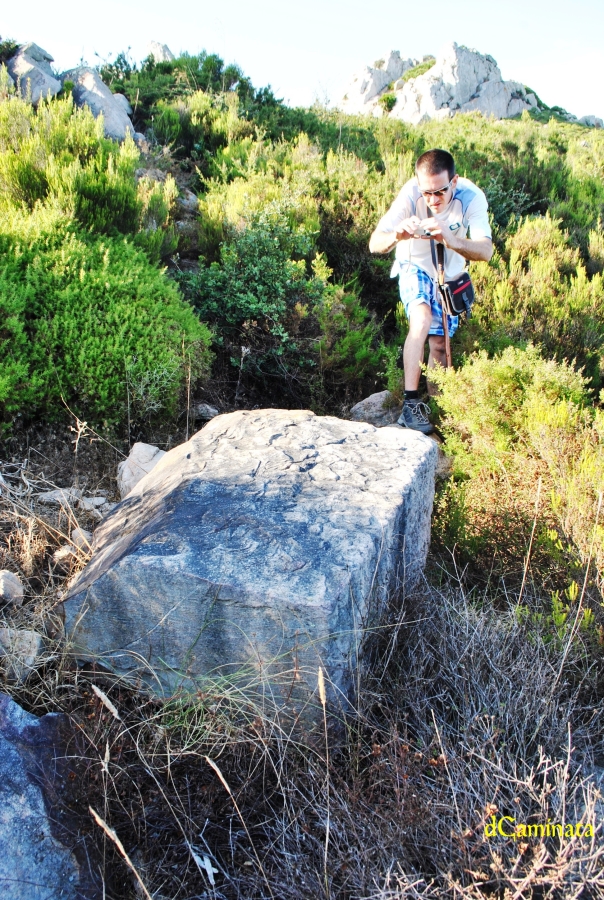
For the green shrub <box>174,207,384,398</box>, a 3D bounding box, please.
[{"bbox_3d":[-0.137,-0.925,4.300,1.280,1.270,1.100,0,17,0],"label":"green shrub"}]

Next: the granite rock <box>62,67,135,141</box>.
[{"bbox_3d":[-2.395,-4.087,8.000,0.880,0.920,0.800,0,17,0],"label":"granite rock"}]

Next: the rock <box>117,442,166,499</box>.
[{"bbox_3d":[-0.802,0.108,3.400,0.290,0.280,0.250,0,17,0],"label":"rock"}]

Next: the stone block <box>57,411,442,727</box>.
[{"bbox_3d":[-0.070,0.366,2.740,0.980,0.520,1.200,9,27,22],"label":"stone block"}]

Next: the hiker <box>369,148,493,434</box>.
[{"bbox_3d":[0.580,-0.640,3.080,0.570,1.330,0.720,2,17,8],"label":"hiker"}]

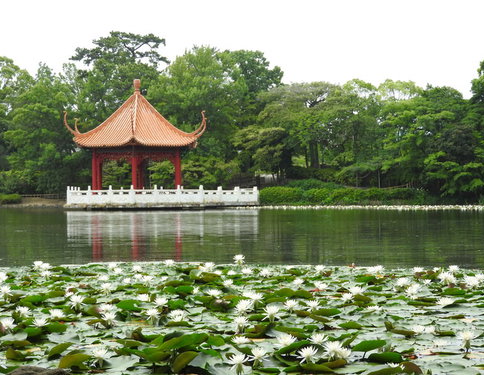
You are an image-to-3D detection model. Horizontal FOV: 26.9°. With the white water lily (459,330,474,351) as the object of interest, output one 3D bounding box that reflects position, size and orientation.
[{"bbox_3d":[1.643,1.116,7.420,0.120,0.140,0.120,0,0,0],"label":"white water lily"}]

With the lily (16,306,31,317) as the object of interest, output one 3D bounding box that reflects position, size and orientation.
[{"bbox_3d":[-2.073,1.181,9.591,0.138,0.083,0.138,0,0,0],"label":"lily"}]

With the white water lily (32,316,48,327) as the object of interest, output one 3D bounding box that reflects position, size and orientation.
[{"bbox_3d":[-1.774,1.182,8.921,0.141,0.071,0.141,0,0,0],"label":"white water lily"}]

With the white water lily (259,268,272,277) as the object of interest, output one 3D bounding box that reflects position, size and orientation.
[{"bbox_3d":[0.268,0.969,11.523,0.146,0.081,0.146,0,0,0],"label":"white water lily"}]

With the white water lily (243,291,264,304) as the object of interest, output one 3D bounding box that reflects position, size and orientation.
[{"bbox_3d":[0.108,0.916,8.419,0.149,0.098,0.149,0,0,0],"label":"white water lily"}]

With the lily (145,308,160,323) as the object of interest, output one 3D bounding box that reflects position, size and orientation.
[{"bbox_3d":[-0.690,0.988,7.833,0.116,0.086,0.116,0,0,0],"label":"lily"}]

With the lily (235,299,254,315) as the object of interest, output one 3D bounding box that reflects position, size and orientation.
[{"bbox_3d":[0.020,0.937,7.964,0.143,0.103,0.143,0,0,0],"label":"lily"}]

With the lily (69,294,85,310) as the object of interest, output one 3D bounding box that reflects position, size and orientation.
[{"bbox_3d":[-1.692,1.179,10.370,0.155,0.136,0.155,0,0,0],"label":"lily"}]

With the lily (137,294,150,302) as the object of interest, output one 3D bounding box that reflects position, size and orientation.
[{"bbox_3d":[-1.046,1.179,10.737,0.138,0.079,0.138,0,0,0],"label":"lily"}]

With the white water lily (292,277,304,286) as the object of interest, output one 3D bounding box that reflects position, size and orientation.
[{"bbox_3d":[0.691,1.150,12.366,0.147,0.107,0.147,0,0,0],"label":"white water lily"}]

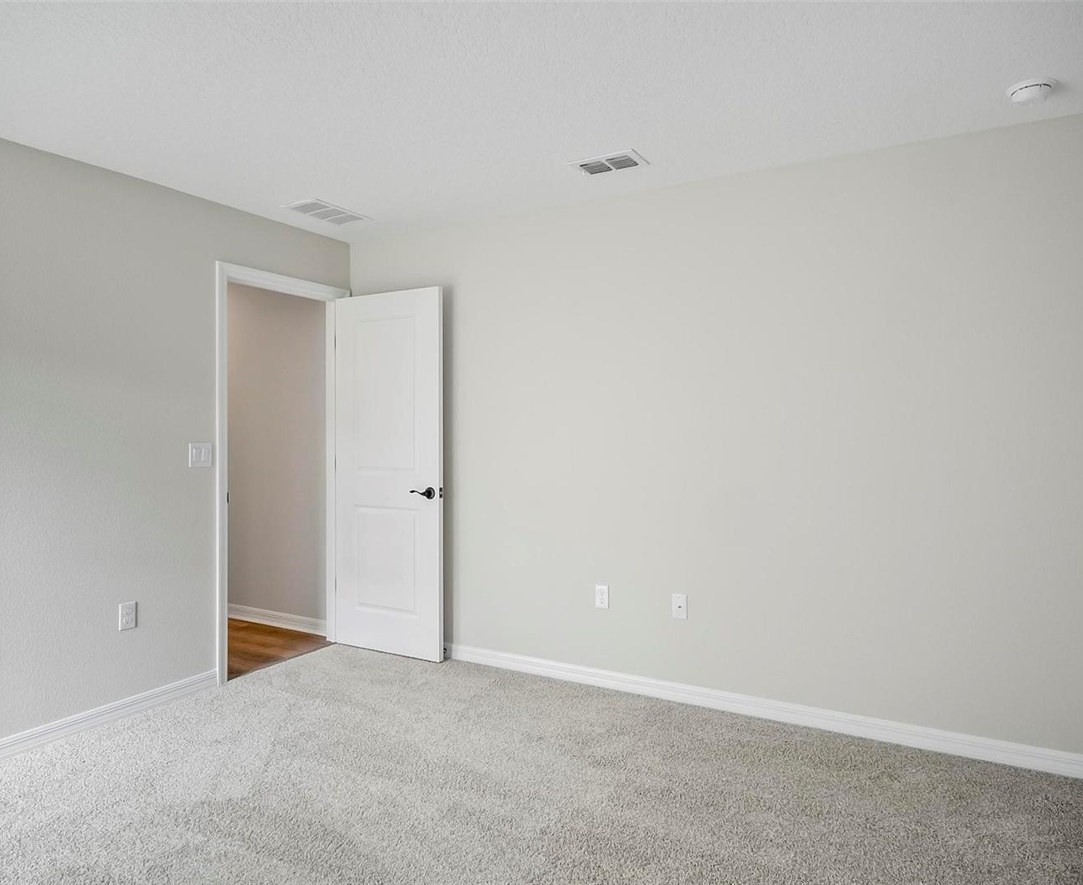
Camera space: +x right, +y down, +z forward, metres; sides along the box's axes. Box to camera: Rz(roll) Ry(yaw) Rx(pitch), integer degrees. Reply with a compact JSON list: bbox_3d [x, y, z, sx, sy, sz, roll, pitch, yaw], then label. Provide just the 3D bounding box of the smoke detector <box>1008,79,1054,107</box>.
[{"bbox_3d":[1.650,-1.173,2.367,0.132,0.040,0.132,0,1,30],"label":"smoke detector"}]

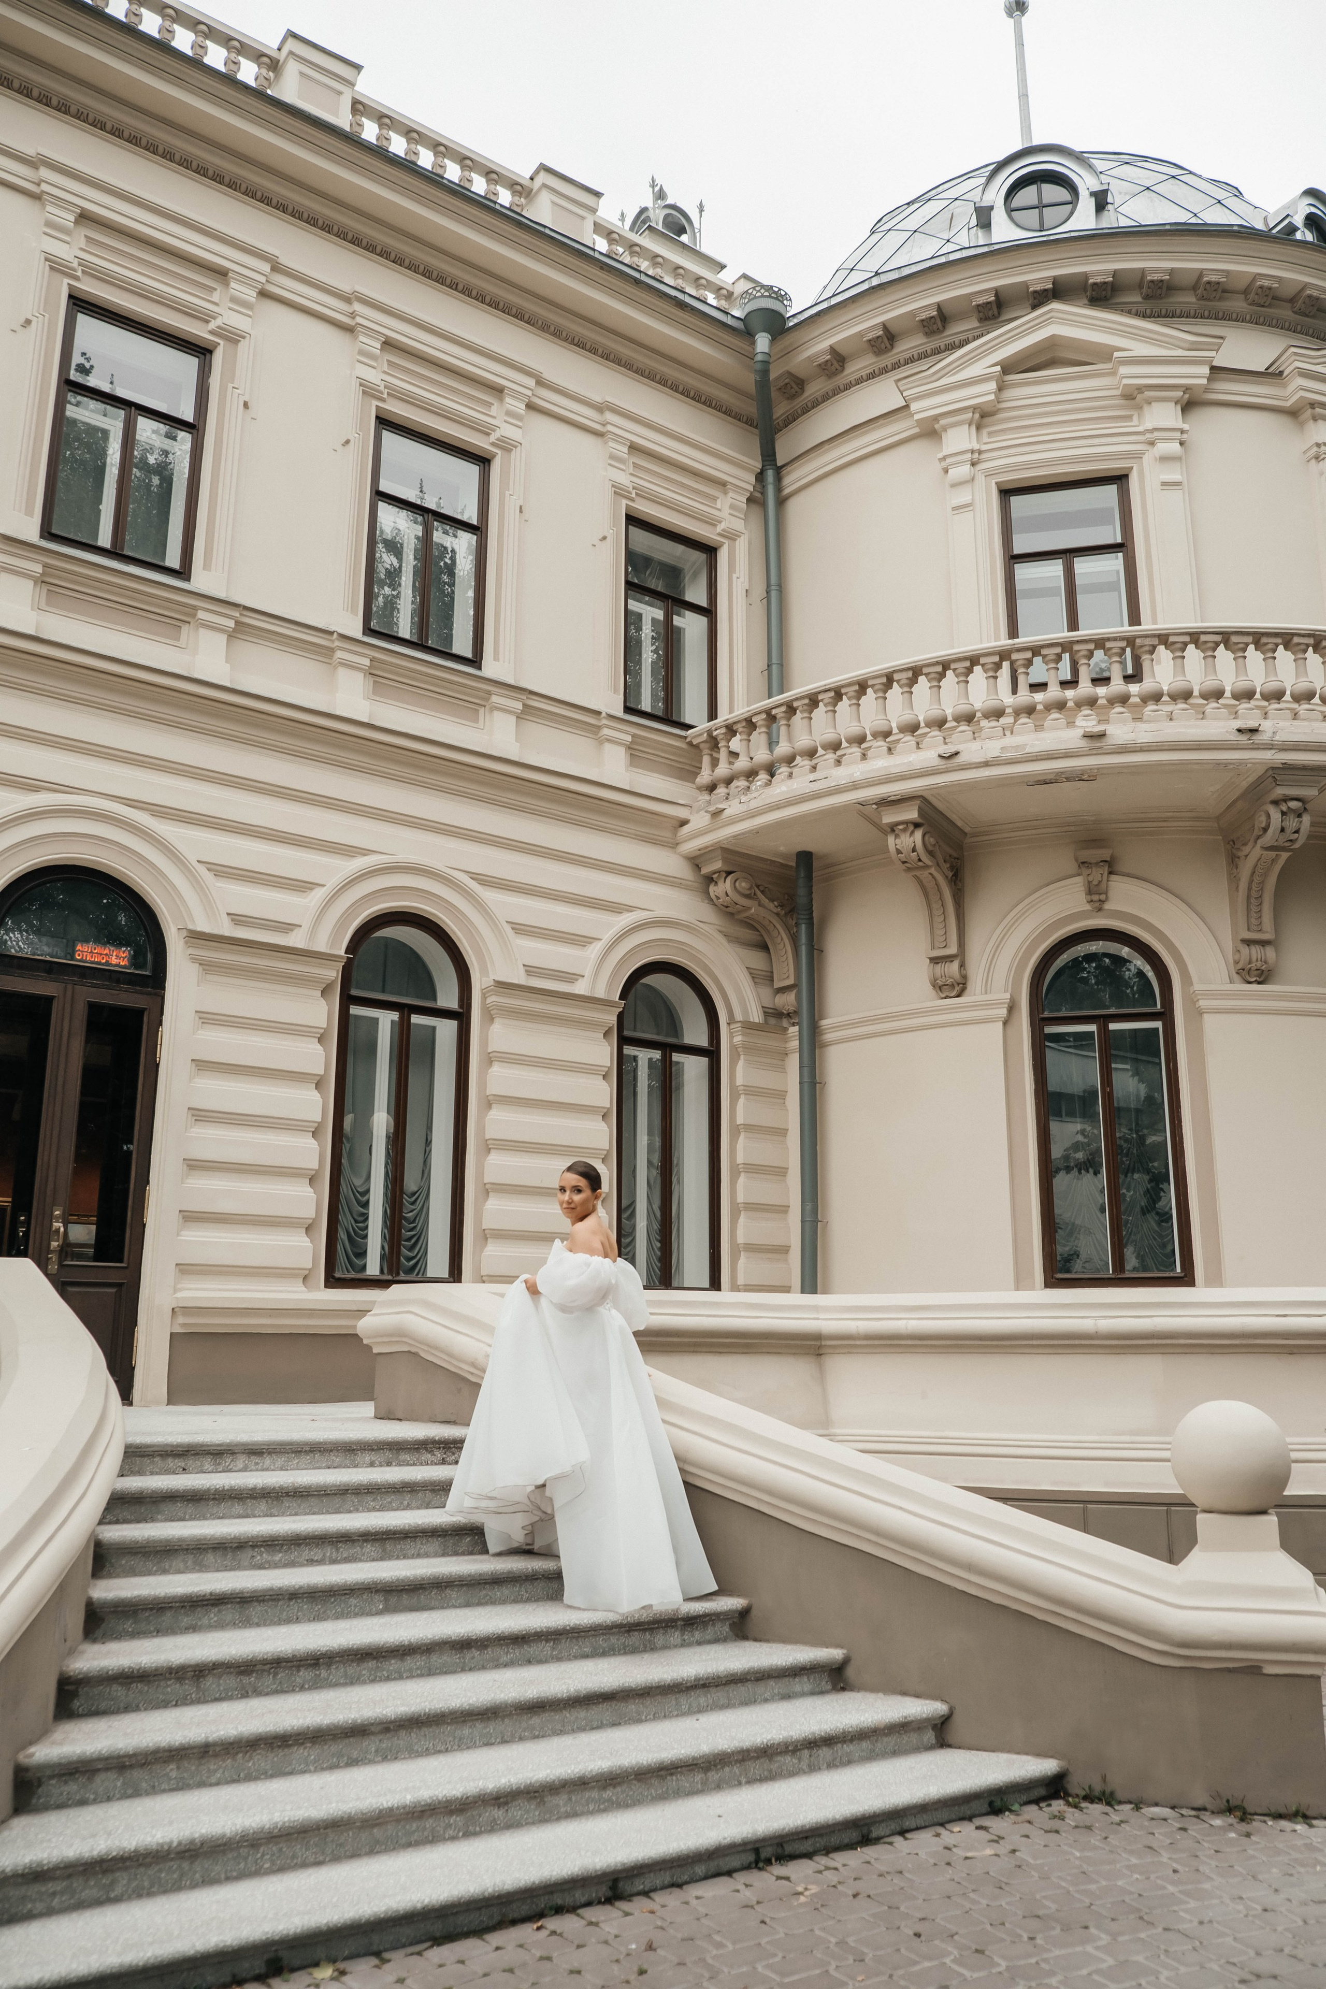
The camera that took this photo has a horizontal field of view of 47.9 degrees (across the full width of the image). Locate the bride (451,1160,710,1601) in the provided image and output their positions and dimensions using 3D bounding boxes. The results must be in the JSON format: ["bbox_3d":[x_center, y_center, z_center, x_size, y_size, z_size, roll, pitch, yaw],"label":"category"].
[{"bbox_3d":[-0.297,1.530,6.009,0.900,1.690,0.880,-11,-18,39],"label":"bride"}]

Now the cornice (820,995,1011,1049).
[{"bbox_3d":[2.102,0.233,12.646,1.883,0.211,0.244,-10,-17,39],"label":"cornice"}]

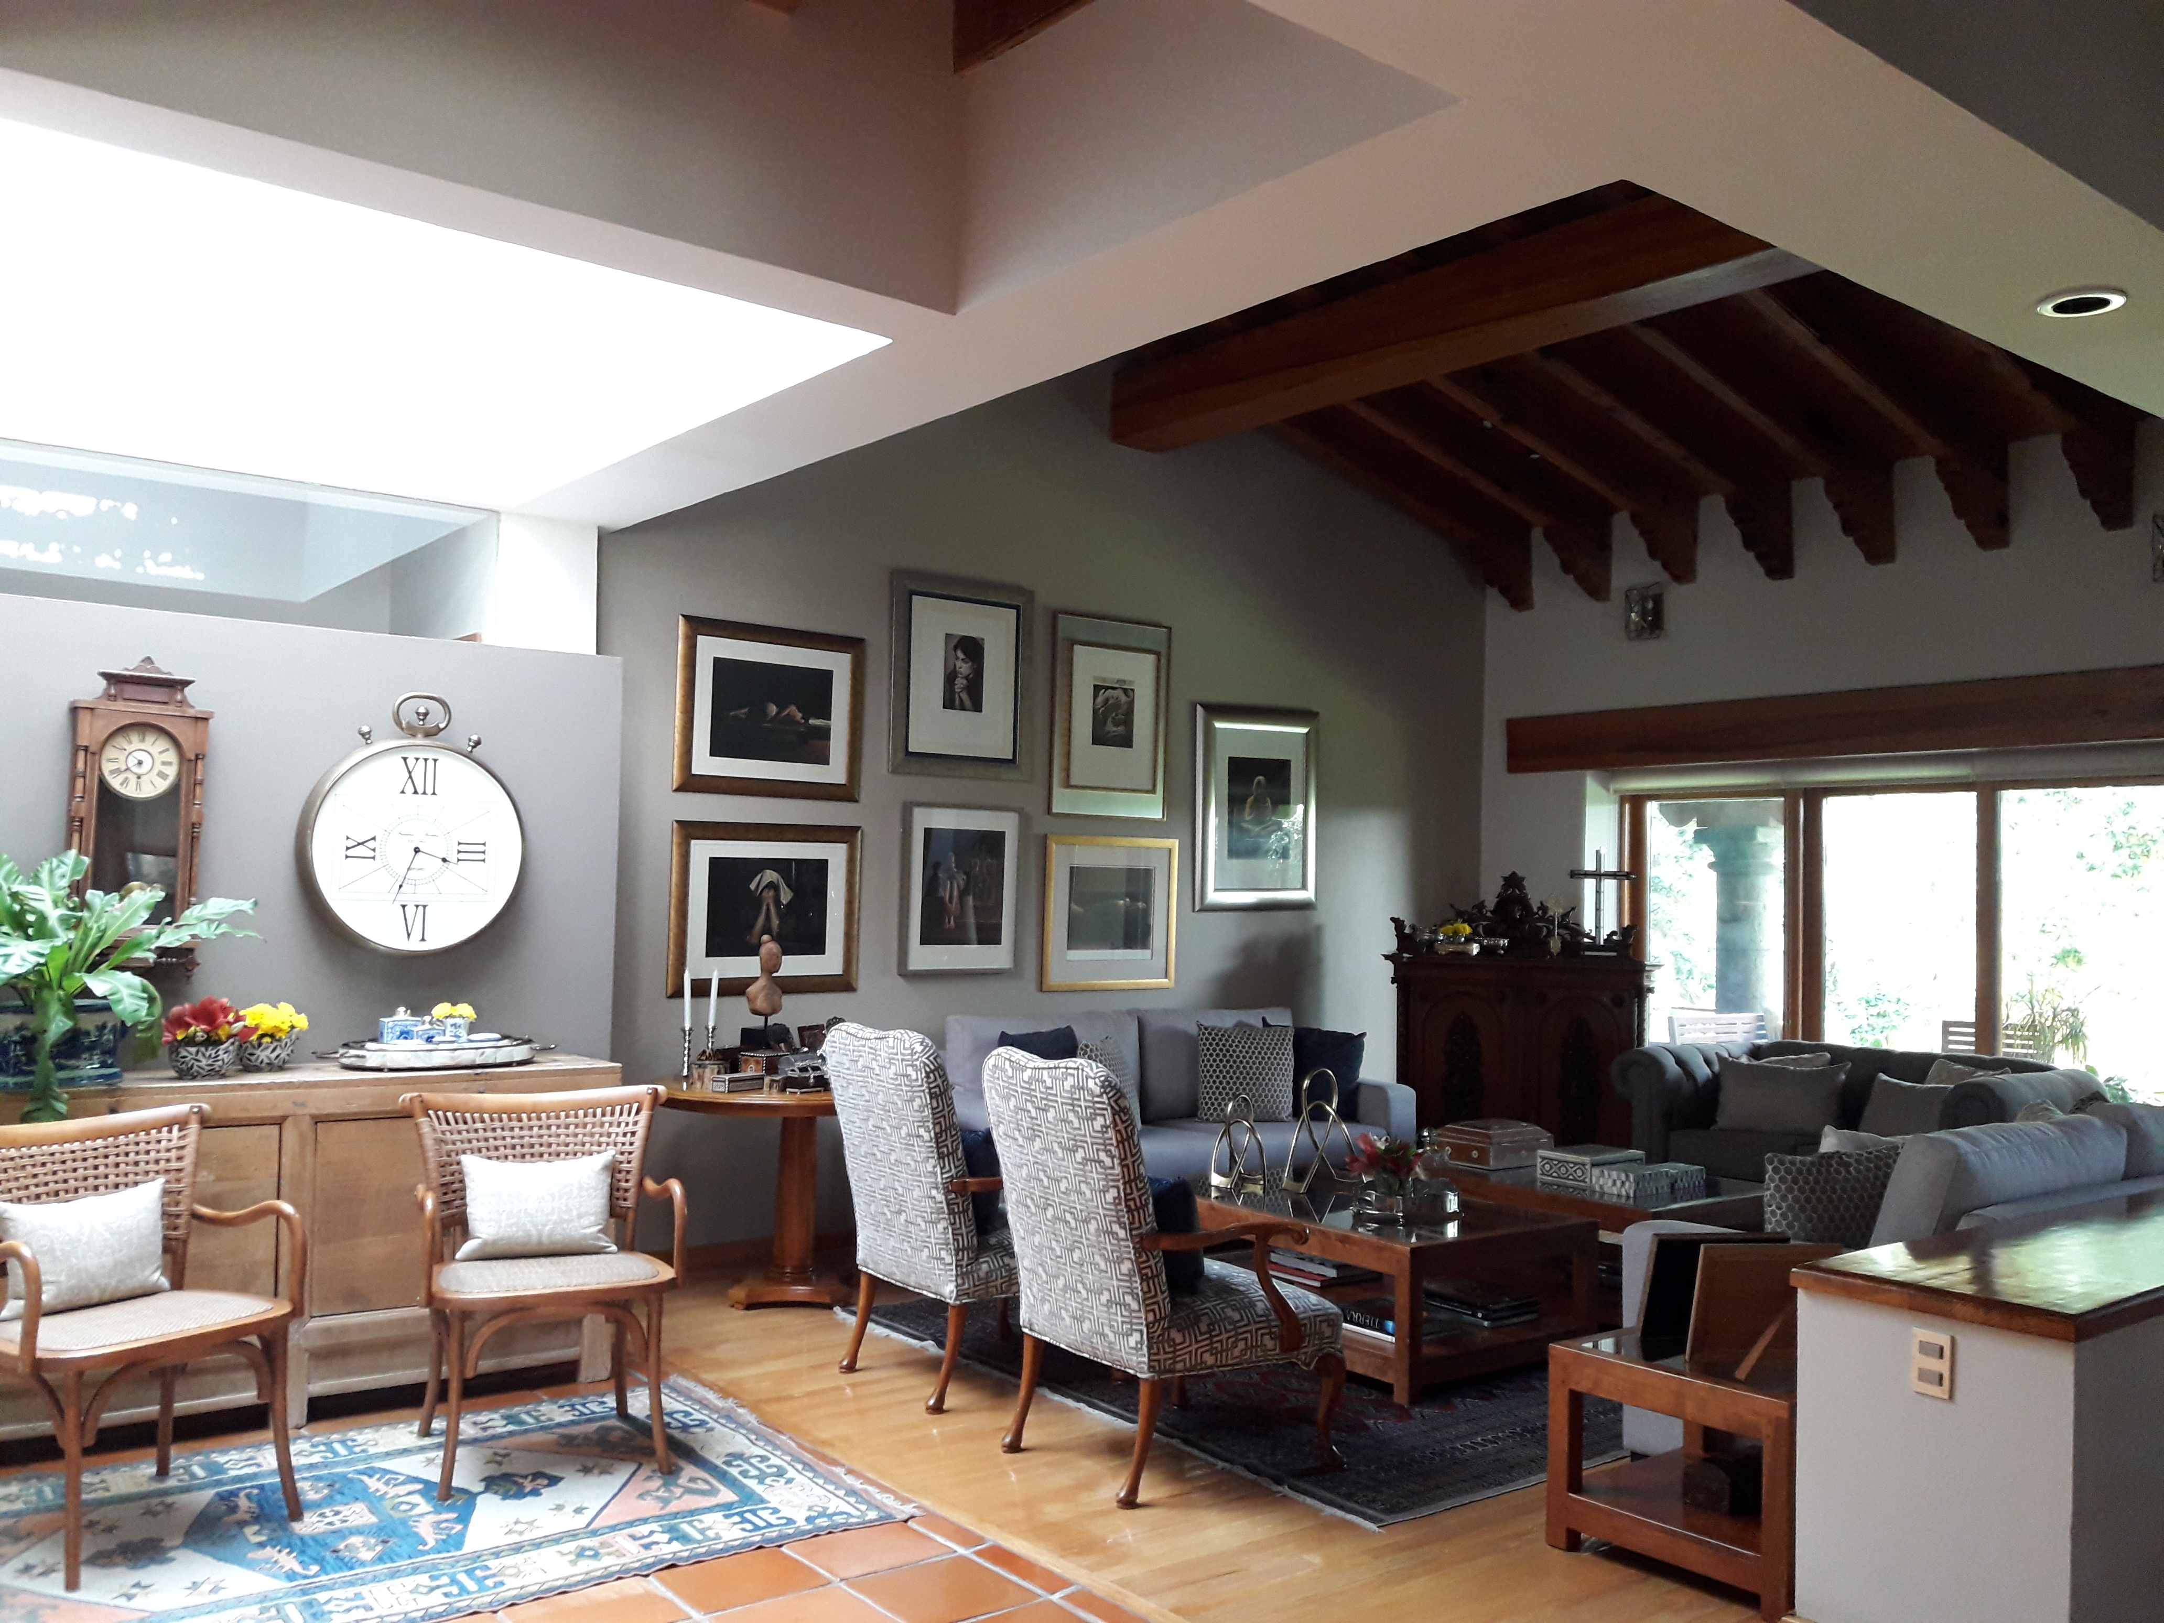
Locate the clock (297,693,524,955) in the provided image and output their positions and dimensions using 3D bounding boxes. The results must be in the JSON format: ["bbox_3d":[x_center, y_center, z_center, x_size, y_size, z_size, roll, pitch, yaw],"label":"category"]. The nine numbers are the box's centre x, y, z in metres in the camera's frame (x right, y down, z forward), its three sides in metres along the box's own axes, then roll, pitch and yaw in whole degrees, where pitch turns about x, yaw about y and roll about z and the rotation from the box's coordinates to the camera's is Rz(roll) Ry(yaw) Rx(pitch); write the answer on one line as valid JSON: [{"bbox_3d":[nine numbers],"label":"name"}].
[{"bbox_3d":[-1.934,0.033,5.070,0.617,0.760,0.109,3,-3,-38],"label":"clock"}]

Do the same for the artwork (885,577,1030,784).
[{"bbox_3d":[-0.491,-0.547,7.247,0.693,0.813,0.040,3,-3,-38],"label":"artwork"}]

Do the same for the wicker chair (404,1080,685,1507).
[{"bbox_3d":[-1.359,1.179,4.450,0.655,0.879,0.606,2,-3,-24],"label":"wicker chair"}]

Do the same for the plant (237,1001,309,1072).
[{"bbox_3d":[-2.271,0.638,4.910,0.188,0.198,0.188,3,-3,-38],"label":"plant"}]

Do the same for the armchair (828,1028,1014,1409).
[{"bbox_3d":[-0.327,1.183,5.340,0.757,1.057,0.706,3,-3,-36],"label":"armchair"}]

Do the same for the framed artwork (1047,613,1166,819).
[{"bbox_3d":[0.130,-0.412,7.729,0.642,0.881,0.035,3,-3,-38],"label":"framed artwork"}]

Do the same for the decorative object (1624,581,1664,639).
[{"bbox_3d":[2.860,-1.026,8.886,0.126,0.287,0.147,3,-3,-38],"label":"decorative object"}]

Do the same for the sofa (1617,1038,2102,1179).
[{"bbox_3d":[3.313,1.477,7.579,0.970,0.813,1.779,3,-3,-38],"label":"sofa"}]

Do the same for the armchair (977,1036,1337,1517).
[{"bbox_3d":[0.202,1.160,4.616,0.757,1.057,0.706,3,-3,-36],"label":"armchair"}]

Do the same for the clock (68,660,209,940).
[{"bbox_3d":[-2.588,0.017,4.820,0.331,0.872,0.144,3,-3,-38],"label":"clock"}]

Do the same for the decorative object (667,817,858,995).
[{"bbox_3d":[-1.197,0.372,6.676,0.784,0.644,0.035,3,-3,-38],"label":"decorative object"}]

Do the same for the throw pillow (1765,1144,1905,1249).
[{"bbox_3d":[2.000,1.083,4.559,0.447,0.417,0.149,1,9,5],"label":"throw pillow"}]

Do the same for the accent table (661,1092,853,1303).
[{"bbox_3d":[-1.025,1.367,6.320,1.088,0.753,1.088,3,-3,-38],"label":"accent table"}]

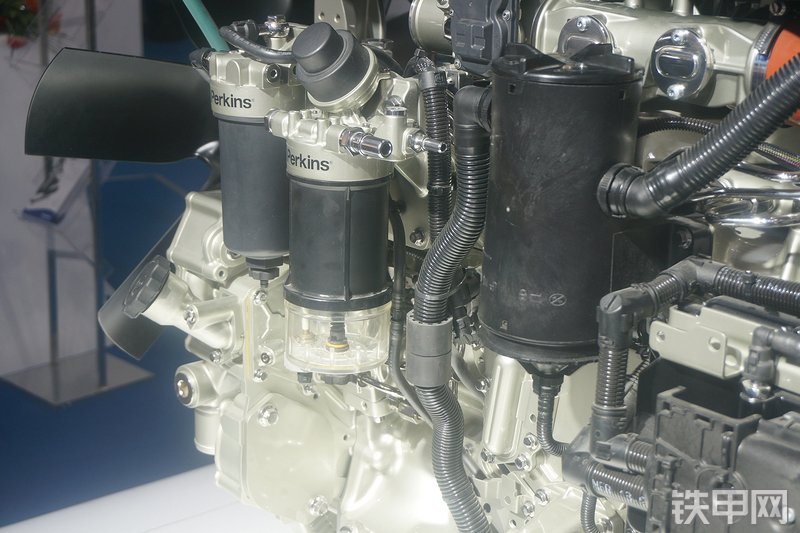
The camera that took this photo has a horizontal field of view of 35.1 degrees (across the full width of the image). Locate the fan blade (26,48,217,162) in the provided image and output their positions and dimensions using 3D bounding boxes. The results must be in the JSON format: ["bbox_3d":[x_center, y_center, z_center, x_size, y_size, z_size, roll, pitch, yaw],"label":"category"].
[{"bbox_3d":[-0.353,-0.198,1.668,0.245,0.152,0.045,3,38,-41],"label":"fan blade"}]

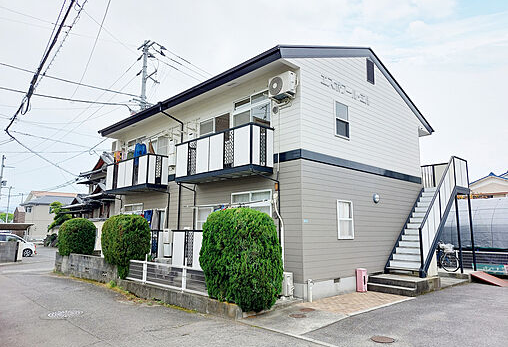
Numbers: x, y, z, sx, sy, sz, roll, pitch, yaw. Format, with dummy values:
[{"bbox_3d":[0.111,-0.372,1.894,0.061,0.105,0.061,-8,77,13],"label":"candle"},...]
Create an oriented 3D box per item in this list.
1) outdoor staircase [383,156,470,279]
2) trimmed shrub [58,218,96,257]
[{"bbox_3d":[6.125,1.328,12.214,5.100,4.030,1.280,8,-11,-43],"label":"outdoor staircase"},{"bbox_3d":[-7.010,2.609,13.967,1.360,1.570,1.360,8,-11,-43],"label":"trimmed shrub"}]

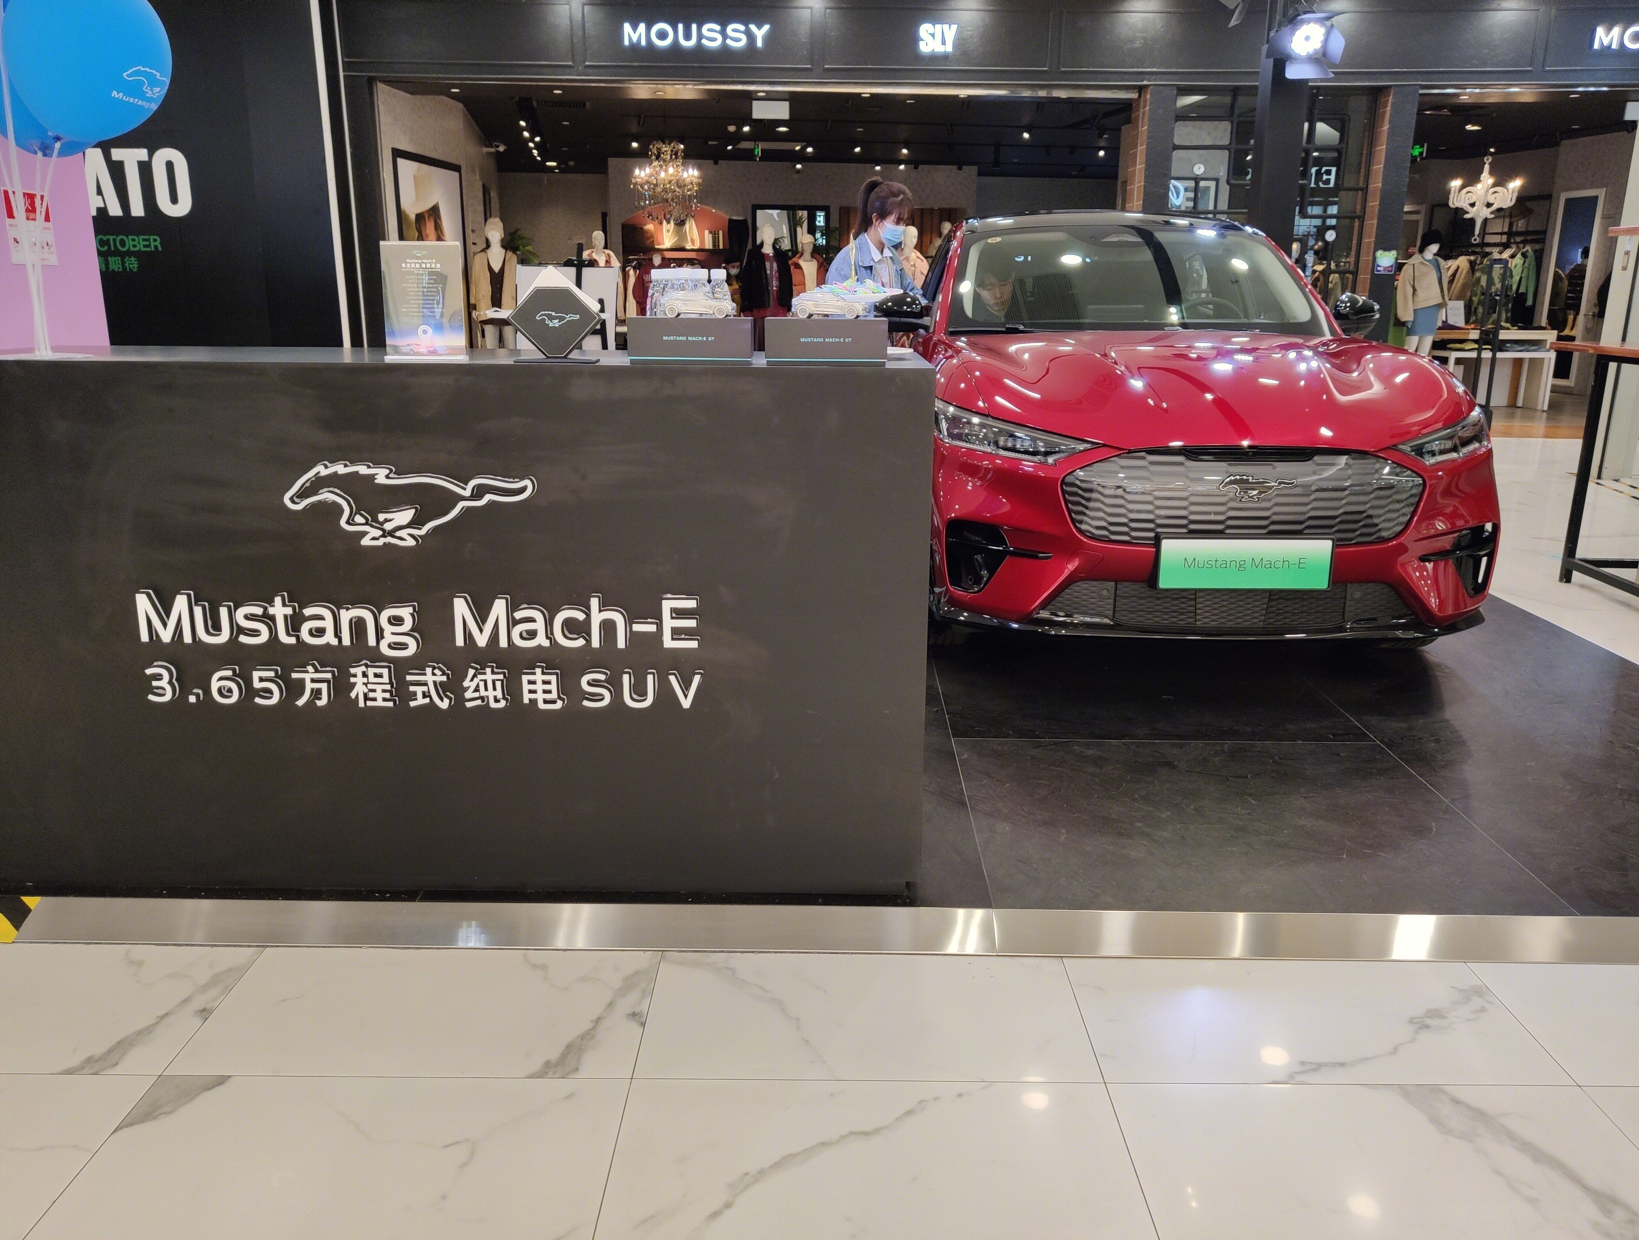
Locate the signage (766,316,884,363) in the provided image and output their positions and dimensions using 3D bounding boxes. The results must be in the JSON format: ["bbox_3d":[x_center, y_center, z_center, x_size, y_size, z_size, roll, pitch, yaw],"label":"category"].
[{"bbox_3d":[0.014,-0.519,2.321,0.225,0.086,0.060,0,16,0],"label":"signage"}]

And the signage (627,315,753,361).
[{"bbox_3d":[-0.237,-0.520,2.322,0.231,0.086,0.060,0,16,0],"label":"signage"}]

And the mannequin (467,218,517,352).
[{"bbox_3d":[-3.097,-2.957,12.063,0.460,1.823,0.340,-2,16,-8],"label":"mannequin"}]

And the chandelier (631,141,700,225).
[{"bbox_3d":[-1.431,-4.085,11.637,0.650,0.738,0.650,0,16,0],"label":"chandelier"}]

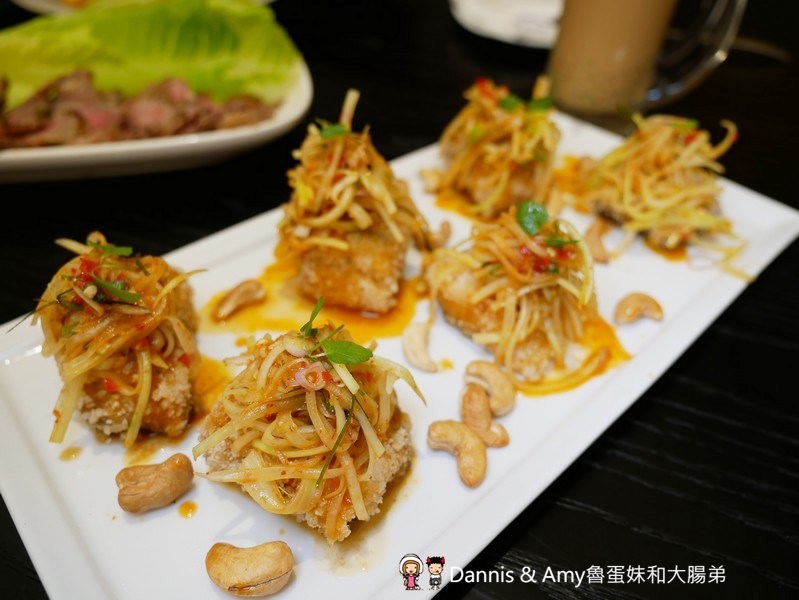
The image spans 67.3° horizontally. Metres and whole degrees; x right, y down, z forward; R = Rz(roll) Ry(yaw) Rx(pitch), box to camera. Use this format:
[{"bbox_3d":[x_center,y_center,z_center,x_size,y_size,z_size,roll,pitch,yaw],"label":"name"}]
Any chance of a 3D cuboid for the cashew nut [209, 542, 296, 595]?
[{"bbox_3d":[-0.045,0.080,0.179,0.027,0.015,0.018,1,41,-2],"label":"cashew nut"}]

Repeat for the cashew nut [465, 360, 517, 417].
[{"bbox_3d":[0.038,0.034,0.239,0.015,0.012,0.027,-16,44,-20],"label":"cashew nut"}]

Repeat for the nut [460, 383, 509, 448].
[{"bbox_3d":[0.031,0.044,0.225,0.015,0.013,0.028,-12,43,-16],"label":"nut"}]

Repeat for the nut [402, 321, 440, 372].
[{"bbox_3d":[0.008,0.019,0.255,0.013,0.011,0.026,-2,41,-6],"label":"nut"}]

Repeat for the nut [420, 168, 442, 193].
[{"bbox_3d":[0.019,-0.071,0.359,0.015,0.012,0.025,-14,44,-18],"label":"nut"}]

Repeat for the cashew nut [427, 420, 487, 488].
[{"bbox_3d":[0.023,0.053,0.216,0.016,0.012,0.028,-22,47,-26],"label":"cashew nut"}]

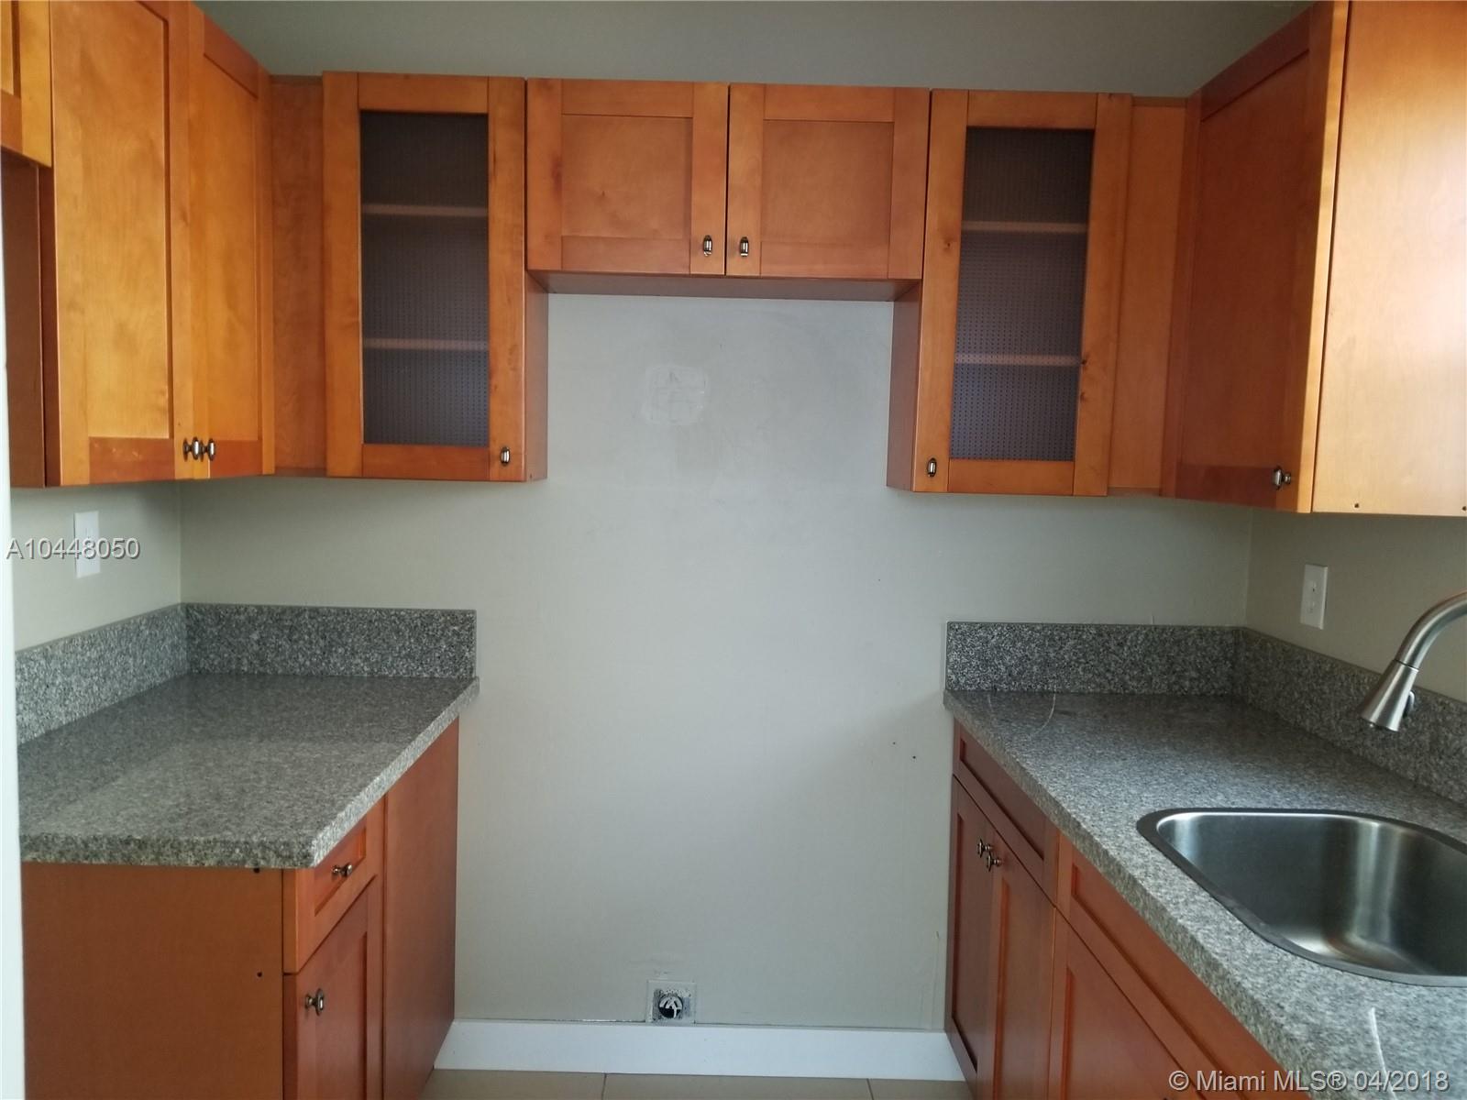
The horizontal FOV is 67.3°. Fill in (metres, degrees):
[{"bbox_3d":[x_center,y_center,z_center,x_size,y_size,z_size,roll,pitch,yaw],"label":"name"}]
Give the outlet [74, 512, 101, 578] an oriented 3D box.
[{"bbox_3d":[-1.214,-0.010,2.073,0.008,0.118,0.073,1,5,-1],"label":"outlet"}]

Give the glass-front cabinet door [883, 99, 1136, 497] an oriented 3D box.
[{"bbox_3d":[0.550,-0.500,2.279,0.383,0.758,0.317,1,5,-1],"label":"glass-front cabinet door"}]

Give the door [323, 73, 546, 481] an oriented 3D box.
[{"bbox_3d":[-0.589,-0.528,2.254,0.379,0.758,0.317,1,5,-1],"label":"door"}]

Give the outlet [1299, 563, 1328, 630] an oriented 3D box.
[{"bbox_3d":[1.169,0.093,2.219,0.008,0.119,0.075,1,5,-1],"label":"outlet"}]

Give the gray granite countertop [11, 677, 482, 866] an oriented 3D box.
[{"bbox_3d":[-0.893,0.345,1.961,0.662,0.036,1.046,1,5,-1],"label":"gray granite countertop"}]

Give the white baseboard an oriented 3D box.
[{"bbox_3d":[-0.074,1.163,2.569,1.235,0.115,0.015,1,5,-1],"label":"white baseboard"}]

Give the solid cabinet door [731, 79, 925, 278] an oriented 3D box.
[{"bbox_3d":[0.177,-0.695,2.094,0.371,0.352,0.020,1,6,-1],"label":"solid cabinet door"}]

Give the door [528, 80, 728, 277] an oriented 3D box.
[{"bbox_3d":[-0.200,-0.704,2.087,0.371,0.352,0.020,1,6,-1],"label":"door"}]

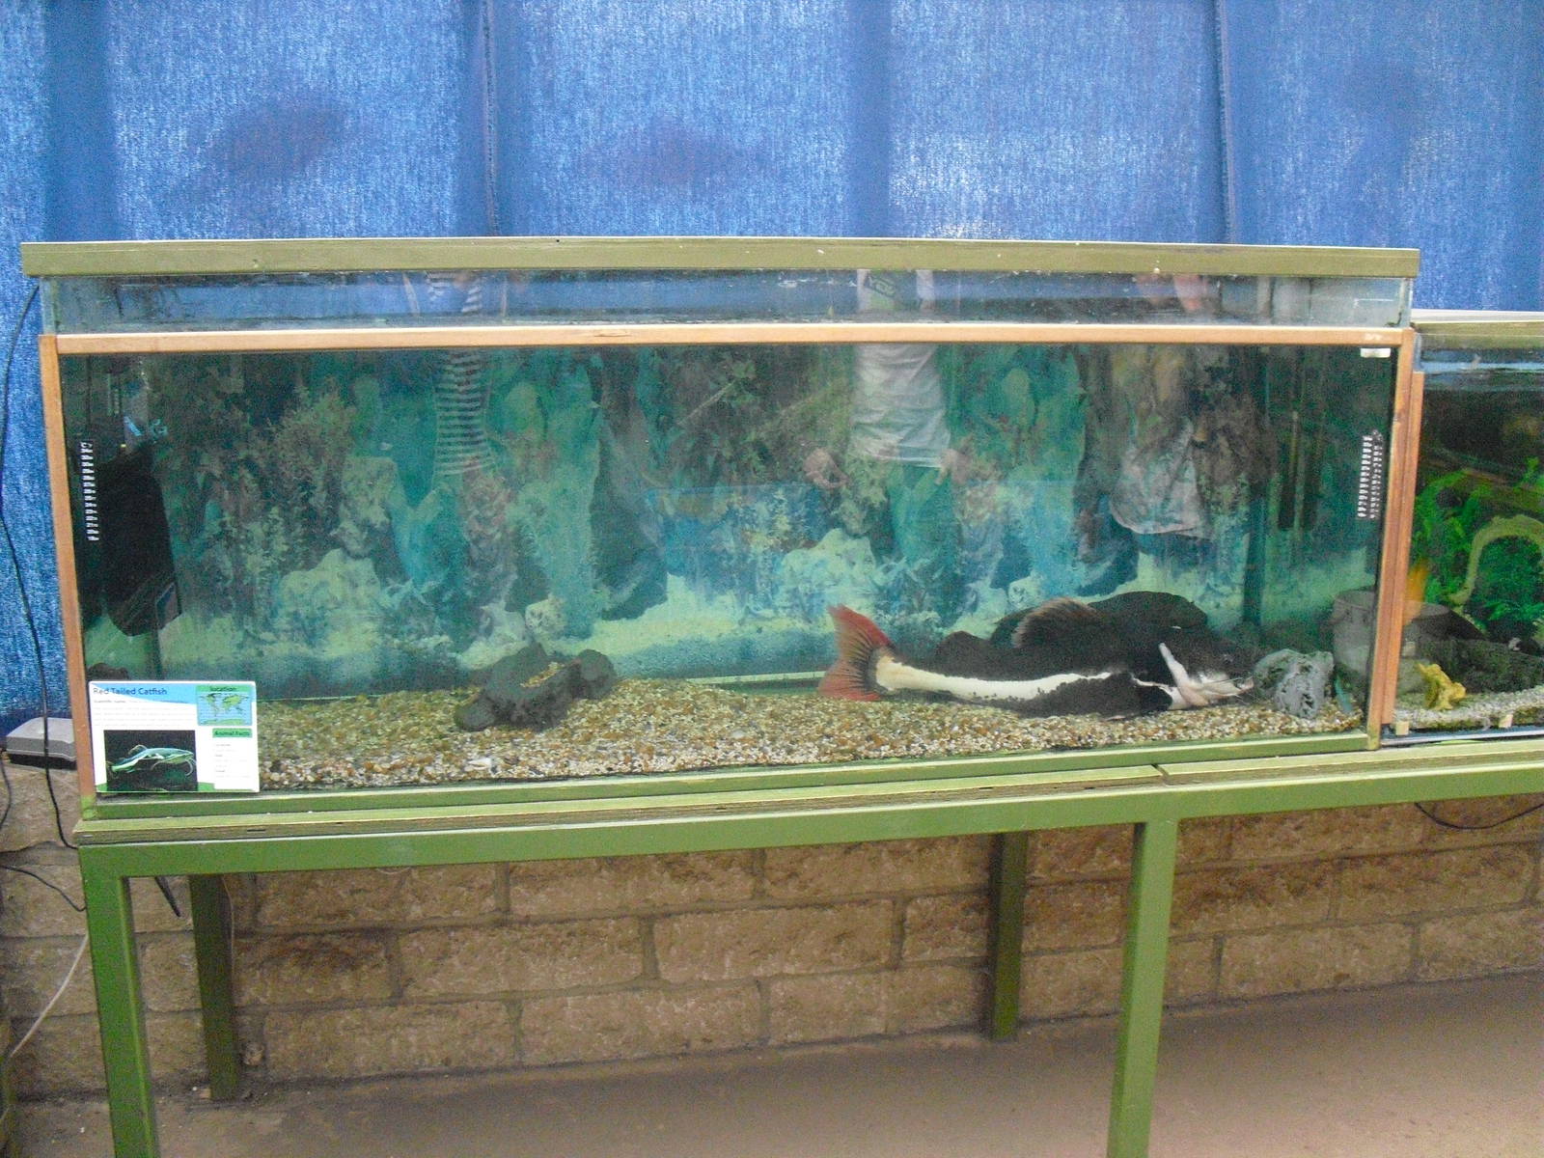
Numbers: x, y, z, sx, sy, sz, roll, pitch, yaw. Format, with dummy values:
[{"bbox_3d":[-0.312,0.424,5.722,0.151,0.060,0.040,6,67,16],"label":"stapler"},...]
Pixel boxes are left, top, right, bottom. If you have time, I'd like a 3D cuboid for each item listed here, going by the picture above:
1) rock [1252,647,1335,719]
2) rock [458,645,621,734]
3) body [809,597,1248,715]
[{"bbox_3d":[0.791,0.157,2.469,0.100,0.095,0.100,-2,13,-9],"label":"rock"},{"bbox_3d":[-0.358,0.156,2.409,0.222,0.108,0.150,-2,13,-9],"label":"rock"},{"bbox_3d":[0.402,0.114,2.481,0.640,0.165,0.175,-1,13,-5],"label":"body"}]

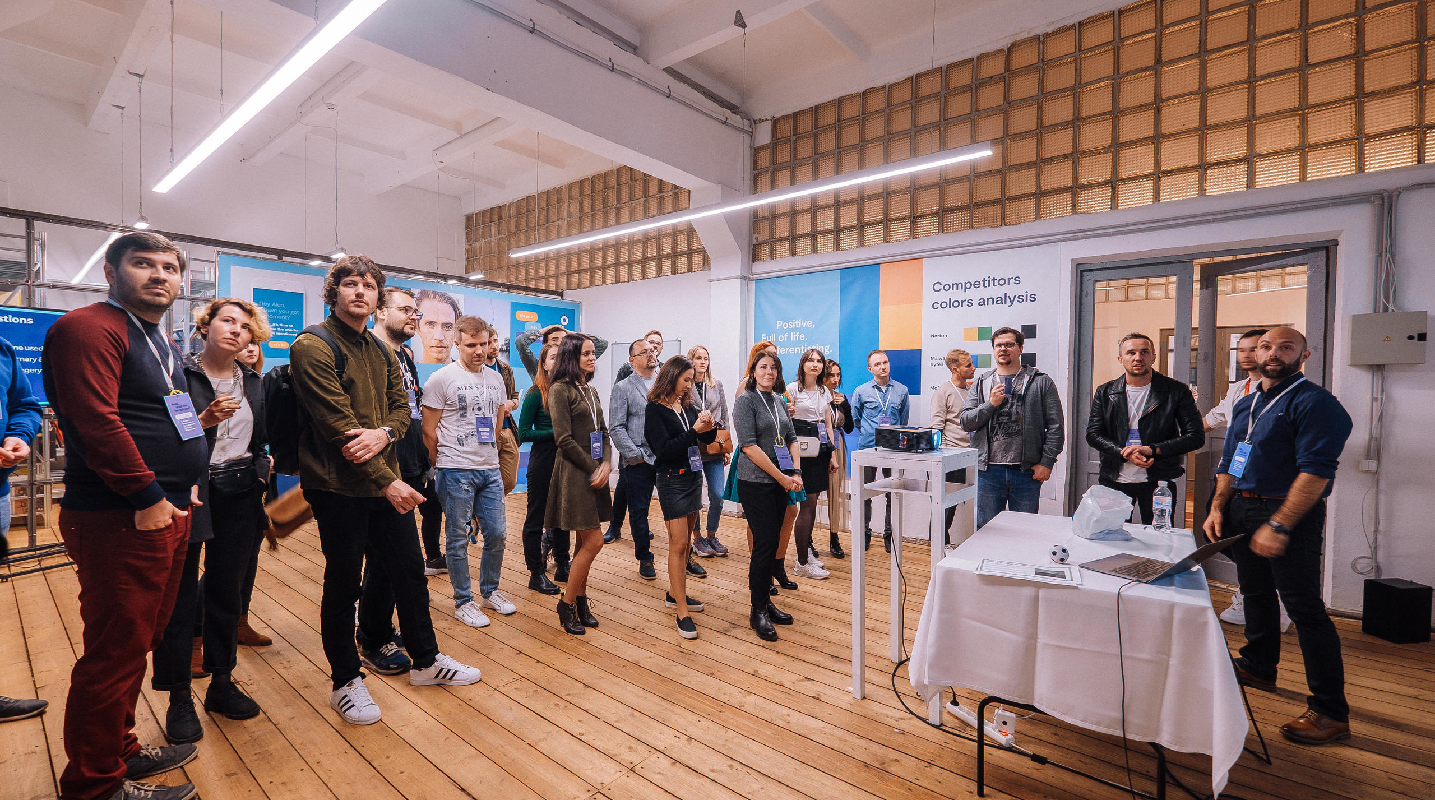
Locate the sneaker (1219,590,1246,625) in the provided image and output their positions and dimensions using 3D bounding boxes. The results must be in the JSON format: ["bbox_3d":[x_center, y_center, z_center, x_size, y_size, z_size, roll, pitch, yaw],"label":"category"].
[{"bbox_3d":[3.159,1.249,3.546,0.285,0.130,0.105,1,2,12],"label":"sneaker"}]

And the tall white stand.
[{"bbox_3d":[0.903,0.775,2.709,0.385,1.085,0.472,2,2,39],"label":"tall white stand"}]

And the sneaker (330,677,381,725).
[{"bbox_3d":[-1.518,1.245,2.507,0.300,0.115,0.105,1,2,34],"label":"sneaker"}]

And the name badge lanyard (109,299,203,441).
[{"bbox_3d":[-1.858,-0.098,1.980,0.200,0.440,0.160,0,1,-5],"label":"name badge lanyard"}]

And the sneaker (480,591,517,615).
[{"bbox_3d":[-1.362,1.240,3.732,0.295,0.110,0.105,1,2,31],"label":"sneaker"}]

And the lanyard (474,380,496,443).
[{"bbox_3d":[-1.339,0.071,3.440,0.140,0.375,0.080,0,2,-24],"label":"lanyard"}]

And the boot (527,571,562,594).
[{"bbox_3d":[-1.175,1.213,4.063,0.265,0.150,0.100,1,2,28],"label":"boot"}]

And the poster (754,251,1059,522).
[{"bbox_3d":[1.468,-0.241,5.417,2.771,1.957,0.020,2,2,39],"label":"poster"}]

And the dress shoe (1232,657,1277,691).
[{"bbox_3d":[2.489,1.293,2.883,0.290,0.110,0.110,1,2,26],"label":"dress shoe"}]

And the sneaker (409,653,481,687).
[{"bbox_3d":[-1.273,1.259,2.803,0.300,0.120,0.110,0,1,-5],"label":"sneaker"}]

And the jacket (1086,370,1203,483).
[{"bbox_3d":[2.390,0.150,3.380,0.590,0.610,0.350,2,2,41],"label":"jacket"}]

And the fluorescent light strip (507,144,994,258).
[{"bbox_3d":[-0.344,-1.568,5.138,5.072,0.070,0.065,2,2,39],"label":"fluorescent light strip"}]

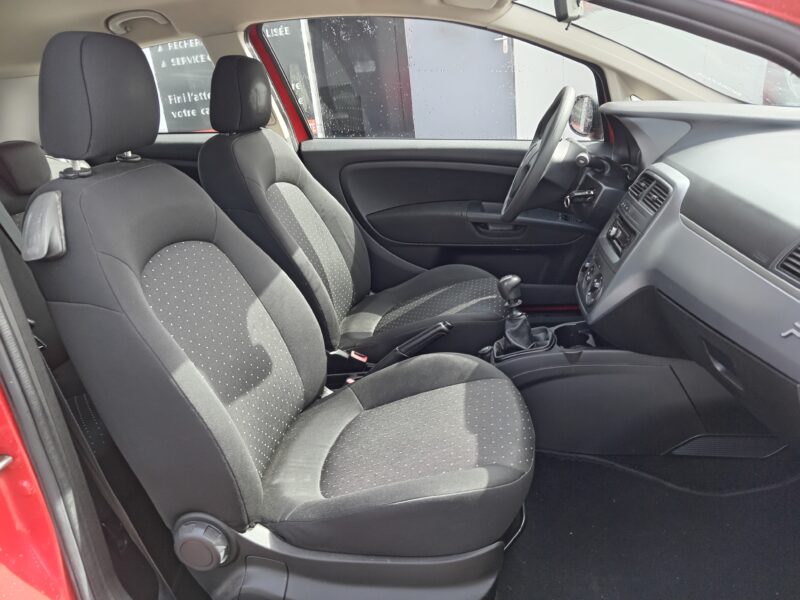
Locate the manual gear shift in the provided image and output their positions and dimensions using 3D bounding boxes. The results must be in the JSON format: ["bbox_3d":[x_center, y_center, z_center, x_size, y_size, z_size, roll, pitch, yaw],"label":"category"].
[{"bbox_3d":[0.273,0.026,1.381,0.090,0.185,0.085,-3,18,8],"label":"manual gear shift"}]

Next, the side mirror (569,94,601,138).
[{"bbox_3d":[0.659,-0.632,1.993,0.110,0.155,0.190,-7,18,-4],"label":"side mirror"}]

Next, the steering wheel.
[{"bbox_3d":[0.372,-0.399,1.593,0.100,0.380,0.380,24,20,-2],"label":"steering wheel"}]

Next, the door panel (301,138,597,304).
[{"bbox_3d":[0.209,-0.272,2.029,1.060,0.670,0.130,-3,18,8],"label":"door panel"}]

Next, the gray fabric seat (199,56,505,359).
[{"bbox_3d":[-0.129,-0.229,1.713,0.840,0.980,0.510,-3,18,8],"label":"gray fabric seat"}]

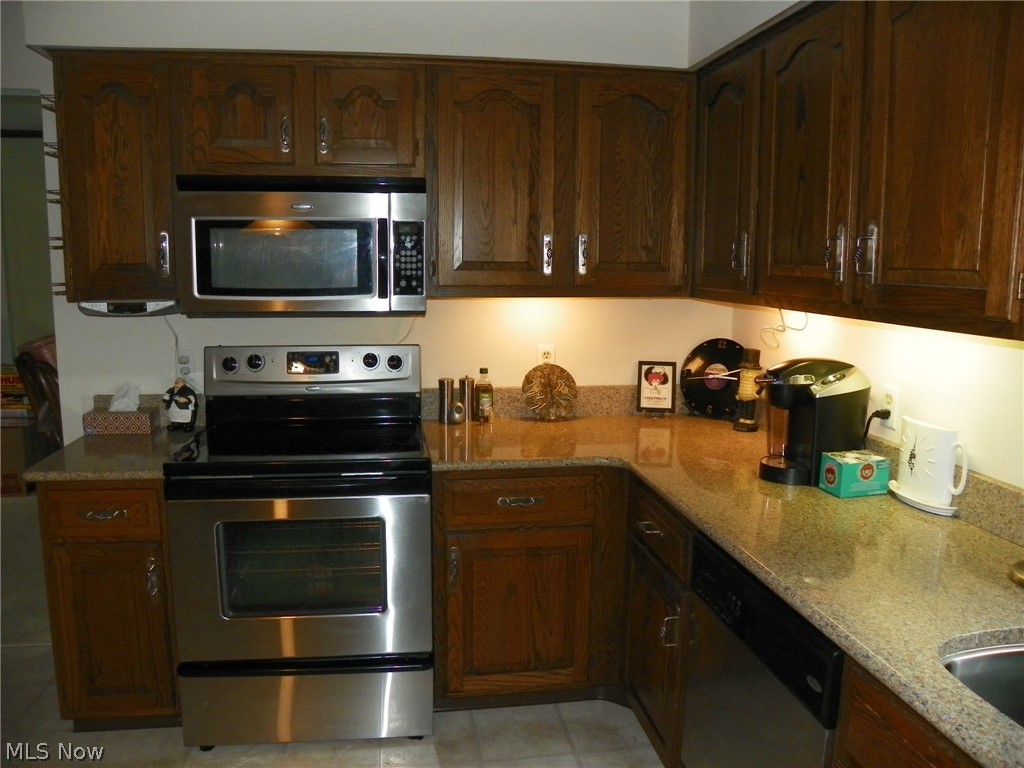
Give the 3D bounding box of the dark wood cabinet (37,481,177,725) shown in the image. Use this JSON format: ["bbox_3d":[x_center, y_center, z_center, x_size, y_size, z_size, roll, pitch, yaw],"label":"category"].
[{"bbox_3d":[-1.192,0.627,2.506,0.360,0.835,0.620,-1,9,-8],"label":"dark wood cabinet"}]

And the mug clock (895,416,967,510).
[{"bbox_3d":[1.028,0.204,1.948,0.066,0.208,0.270,-1,9,-9],"label":"mug clock"}]

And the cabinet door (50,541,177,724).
[{"bbox_3d":[-1.210,0.753,2.338,0.328,0.570,0.025,-1,9,-9],"label":"cabinet door"}]

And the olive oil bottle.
[{"bbox_3d":[-0.106,0.043,2.964,0.064,0.207,0.062,-1,9,-9],"label":"olive oil bottle"}]

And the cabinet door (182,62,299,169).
[{"bbox_3d":[-0.850,-0.848,2.429,0.338,0.314,0.025,-1,9,-9],"label":"cabinet door"}]

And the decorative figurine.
[{"bbox_3d":[-1.141,0.069,2.637,0.100,0.184,0.085,1,9,7],"label":"decorative figurine"}]

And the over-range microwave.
[{"bbox_3d":[-0.669,-0.448,2.541,0.755,0.422,0.385,-1,9,-8],"label":"over-range microwave"}]

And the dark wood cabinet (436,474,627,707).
[{"bbox_3d":[0.021,0.618,2.687,0.610,0.835,0.620,-1,9,-8],"label":"dark wood cabinet"}]

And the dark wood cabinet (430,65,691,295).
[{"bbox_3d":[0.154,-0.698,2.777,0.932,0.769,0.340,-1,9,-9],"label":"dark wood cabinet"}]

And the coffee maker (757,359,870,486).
[{"bbox_3d":[0.802,0.089,2.114,0.310,0.325,0.215,-2,9,-18],"label":"coffee maker"}]

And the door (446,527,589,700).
[{"bbox_3d":[0.021,0.704,2.381,0.452,0.535,0.022,-1,9,-8],"label":"door"}]

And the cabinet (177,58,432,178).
[{"bbox_3d":[-0.685,-0.872,2.620,0.758,0.380,0.340,-1,9,-9],"label":"cabinet"}]

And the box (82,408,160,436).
[{"bbox_3d":[-1.395,0.133,2.759,0.240,0.075,0.122,-1,9,-6],"label":"box"}]

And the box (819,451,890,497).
[{"bbox_3d":[0.925,0.242,2.072,0.149,0.094,0.108,-1,9,-9],"label":"box"}]

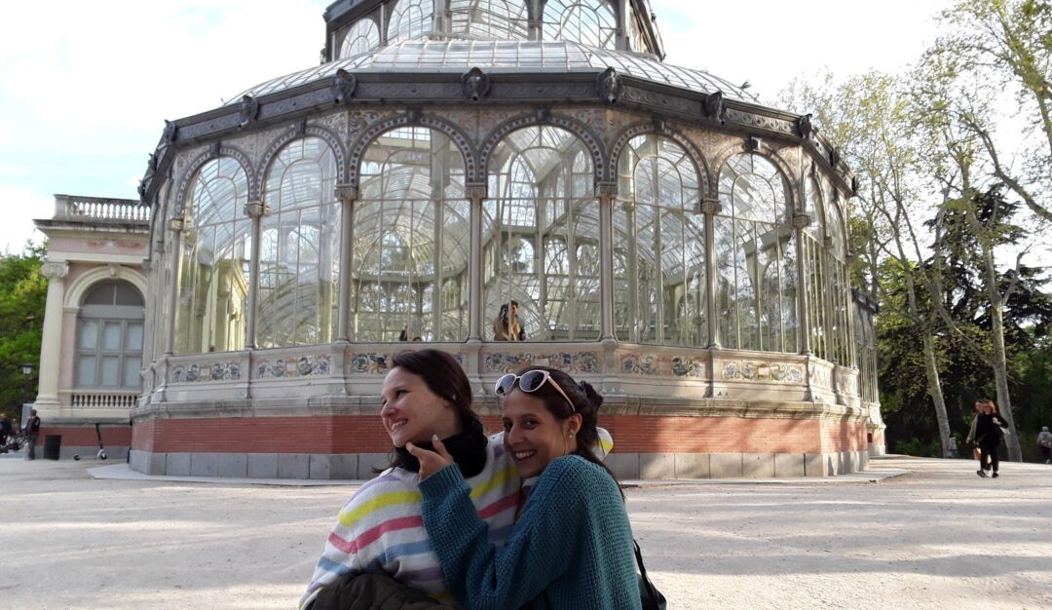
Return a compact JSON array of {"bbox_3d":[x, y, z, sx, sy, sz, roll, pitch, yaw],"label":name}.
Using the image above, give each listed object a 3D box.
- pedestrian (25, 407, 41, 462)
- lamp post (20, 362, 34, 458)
[{"bbox_3d":[-16.779,4.437,27.948,0.350,1.694,0.500,7,-11,-36],"label":"pedestrian"},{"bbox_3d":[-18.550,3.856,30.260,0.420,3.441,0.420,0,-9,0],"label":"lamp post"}]

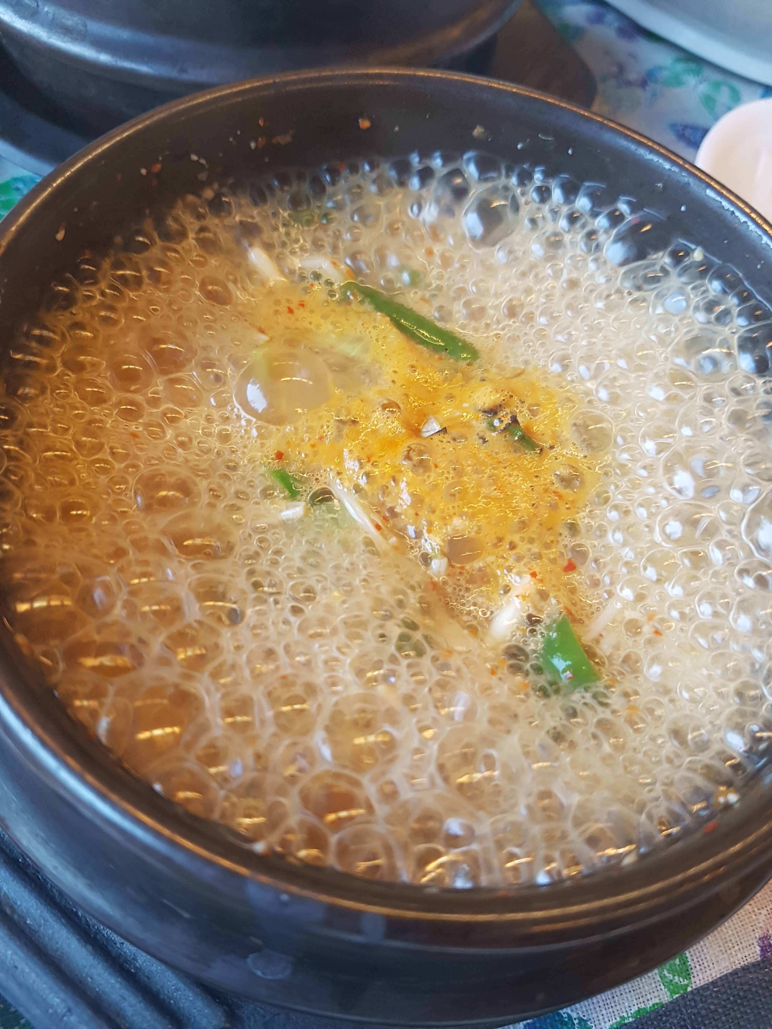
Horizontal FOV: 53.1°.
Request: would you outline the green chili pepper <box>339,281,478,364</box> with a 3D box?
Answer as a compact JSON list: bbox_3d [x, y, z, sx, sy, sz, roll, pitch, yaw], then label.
[{"bbox_3d":[0.005,-0.038,0.158,0.033,0.006,0.007,29,63,10],"label":"green chili pepper"}]

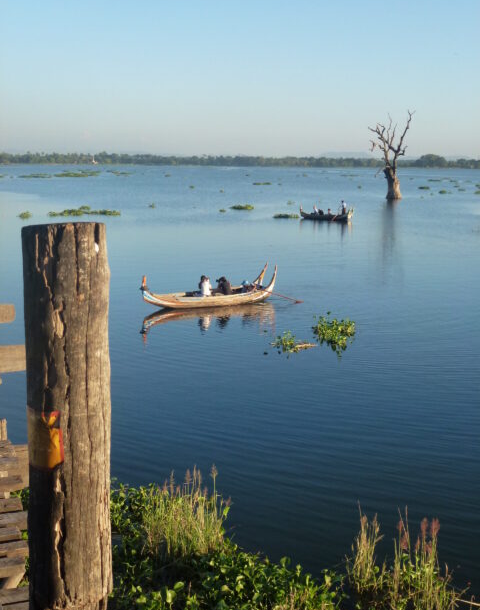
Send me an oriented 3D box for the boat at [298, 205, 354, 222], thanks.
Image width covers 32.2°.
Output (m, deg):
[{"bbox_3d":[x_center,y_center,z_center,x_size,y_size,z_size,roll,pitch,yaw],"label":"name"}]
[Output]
[{"bbox_3d":[8.371,-8.948,81.300,5.200,1.500,1.300,6,11,30],"label":"boat"}]

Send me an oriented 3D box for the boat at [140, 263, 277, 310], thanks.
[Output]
[{"bbox_3d":[-1.198,-0.741,32.699,5.300,1.600,1.300,-5,11,-27],"label":"boat"}]

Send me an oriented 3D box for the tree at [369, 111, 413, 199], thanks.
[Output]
[{"bbox_3d":[23.698,-23.423,130.019,6.400,13.600,5.500,0,10,0],"label":"tree"}]

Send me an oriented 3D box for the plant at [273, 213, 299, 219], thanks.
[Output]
[{"bbox_3d":[4.598,-8.836,83.092,2.550,0.420,1.400,0,10,0],"label":"plant"}]

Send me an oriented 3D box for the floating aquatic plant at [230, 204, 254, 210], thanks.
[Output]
[{"bbox_3d":[0.324,-11.657,99.139,2.800,0.500,1.800,0,10,0],"label":"floating aquatic plant"}]

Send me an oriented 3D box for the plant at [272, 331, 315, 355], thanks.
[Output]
[{"bbox_3d":[1.644,1.158,25.051,1.350,0.280,0.900,0,10,0],"label":"plant"}]

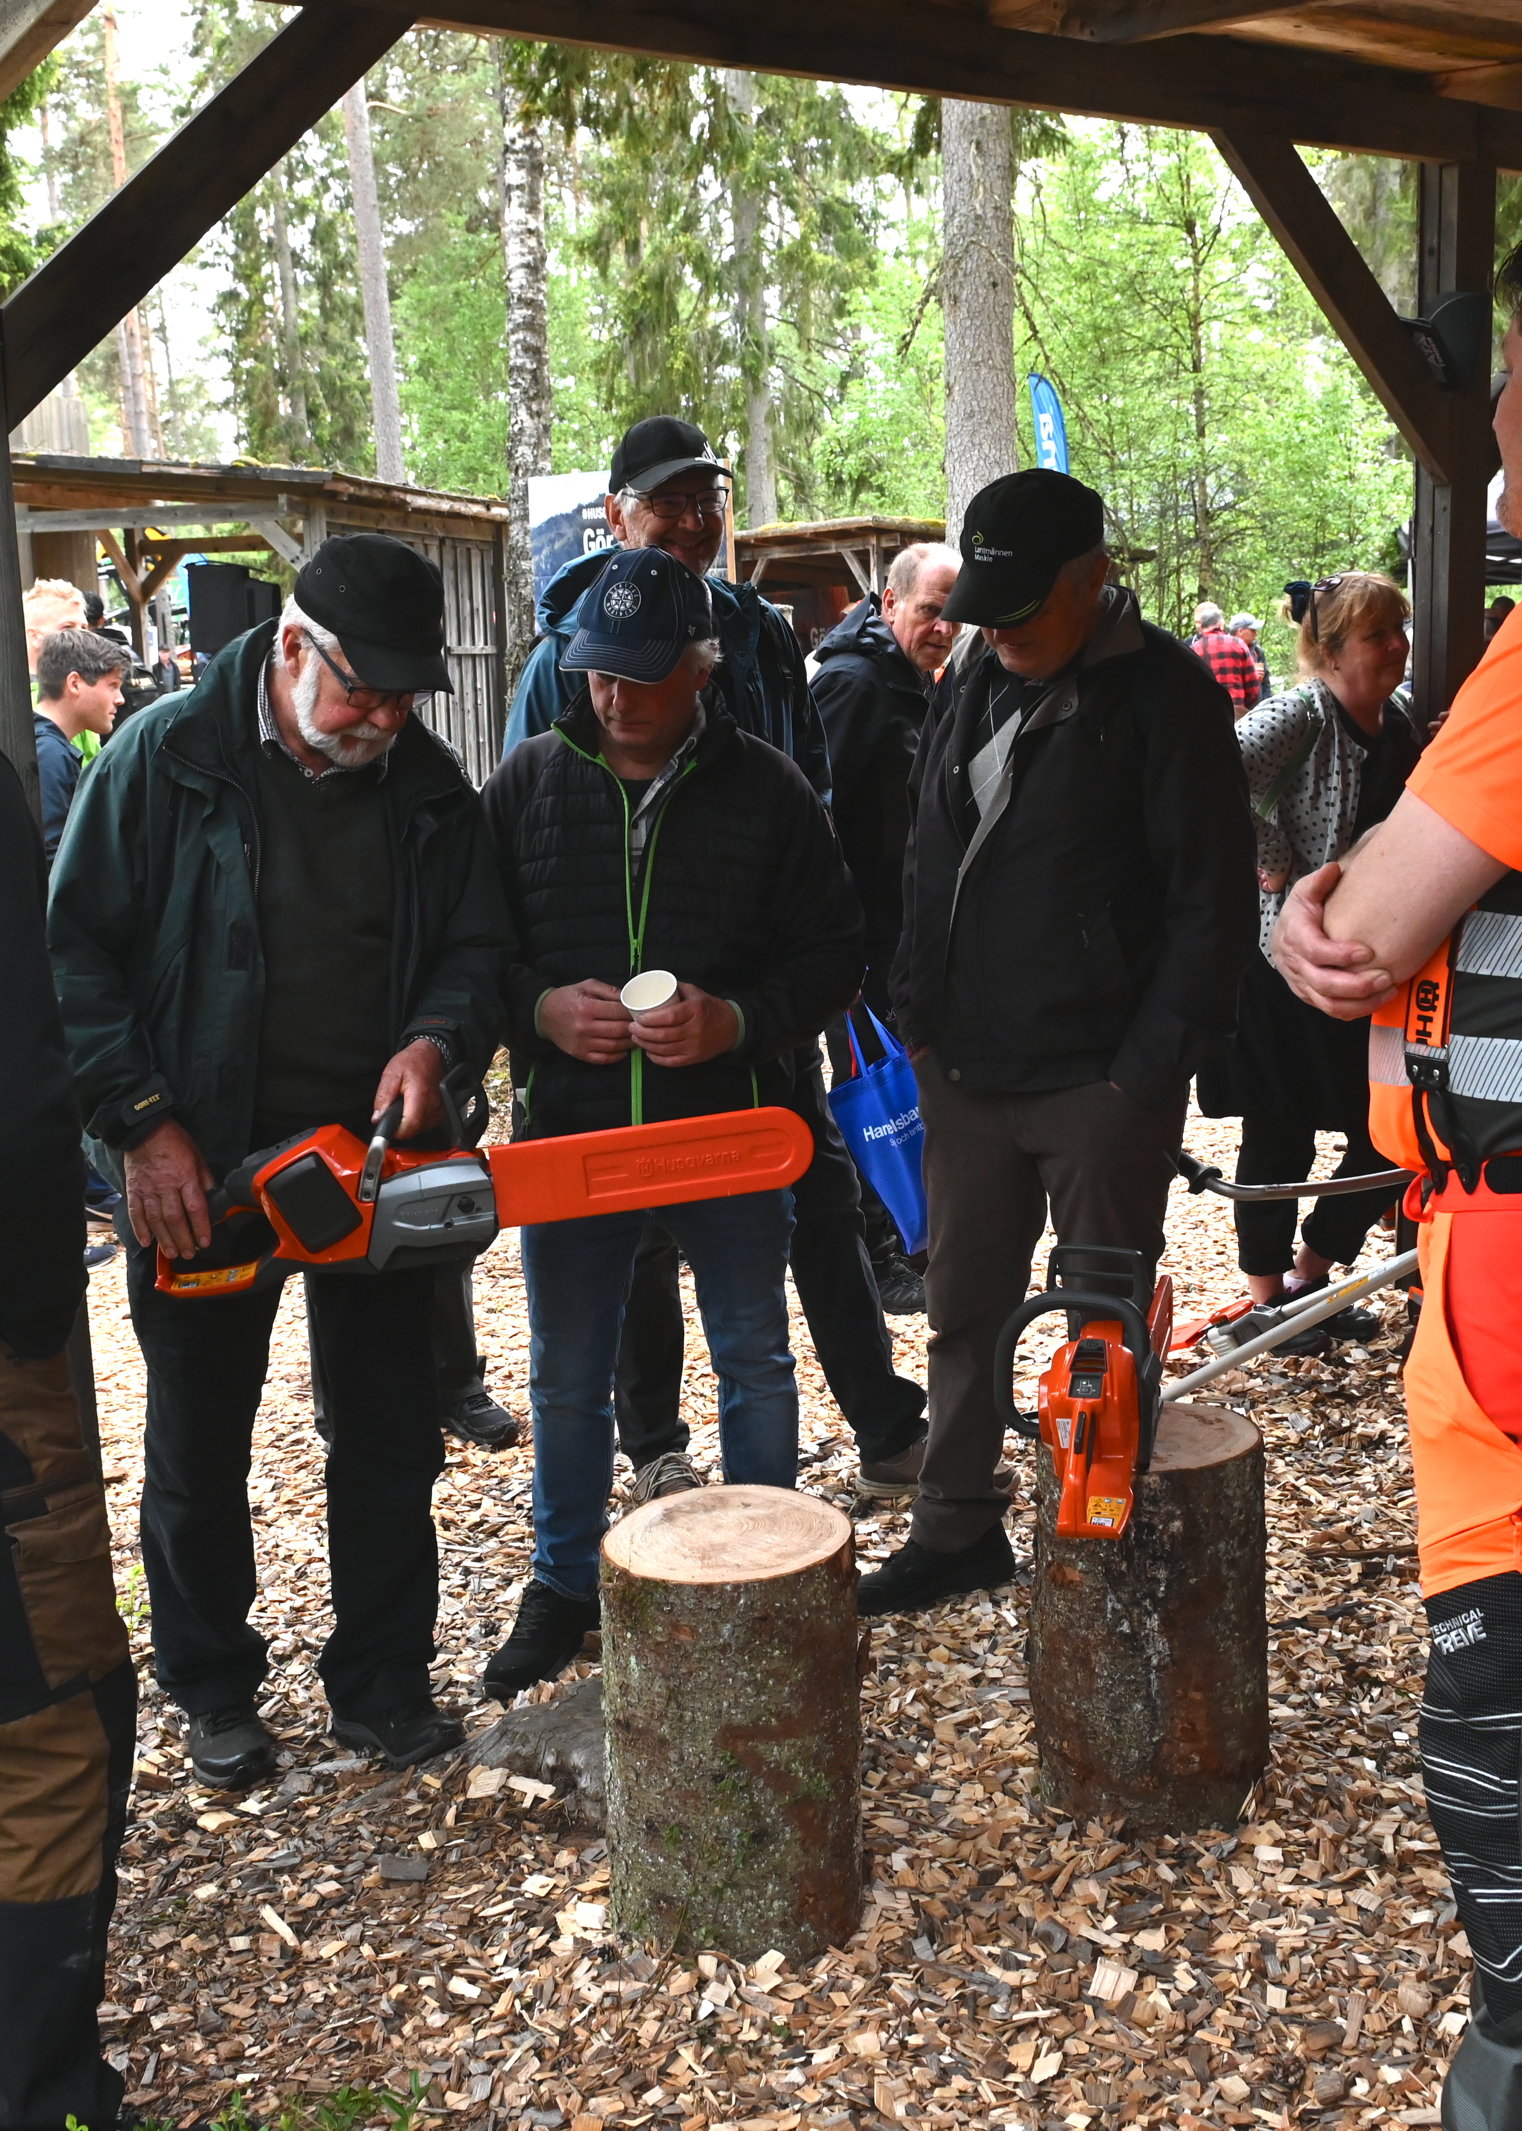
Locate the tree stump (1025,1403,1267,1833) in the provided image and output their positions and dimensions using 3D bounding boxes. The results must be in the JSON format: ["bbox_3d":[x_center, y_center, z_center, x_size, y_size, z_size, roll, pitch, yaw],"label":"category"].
[{"bbox_3d":[0.504,0.706,2.776,0.304,0.466,0.304,0,10,10],"label":"tree stump"}]

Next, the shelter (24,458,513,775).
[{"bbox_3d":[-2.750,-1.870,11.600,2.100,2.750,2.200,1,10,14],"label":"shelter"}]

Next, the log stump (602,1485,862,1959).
[{"bbox_3d":[-0.041,0.773,2.544,0.308,0.445,0.308,-2,10,-2],"label":"log stump"}]

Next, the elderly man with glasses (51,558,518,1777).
[{"bbox_3d":[-0.631,0.143,2.794,0.620,1.637,0.500,-5,11,-21],"label":"elderly man with glasses"}]

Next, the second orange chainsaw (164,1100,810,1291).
[{"bbox_3d":[-0.346,0.114,2.600,0.810,0.250,0.230,-8,7,7],"label":"second orange chainsaw"}]

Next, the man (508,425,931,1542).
[{"bbox_3d":[-0.095,-0.164,3.751,0.680,1.875,0.480,-4,10,-14],"label":"man"}]

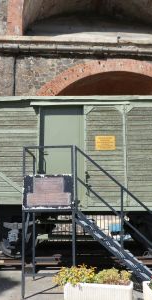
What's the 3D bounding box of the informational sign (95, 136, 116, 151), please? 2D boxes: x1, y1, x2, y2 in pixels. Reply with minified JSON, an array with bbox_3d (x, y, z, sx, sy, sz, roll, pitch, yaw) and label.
[{"bbox_3d":[0.615,-0.136,5.761,0.420,0.295,0.015,-1,-8,1],"label":"informational sign"}]

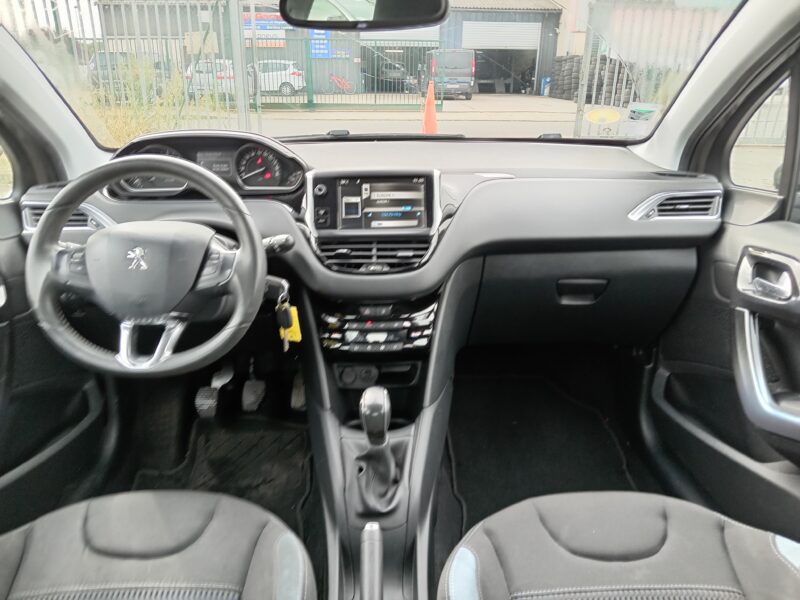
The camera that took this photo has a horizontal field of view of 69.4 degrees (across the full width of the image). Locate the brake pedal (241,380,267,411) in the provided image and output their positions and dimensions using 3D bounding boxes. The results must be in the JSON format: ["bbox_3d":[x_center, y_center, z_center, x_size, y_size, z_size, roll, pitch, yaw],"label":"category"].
[{"bbox_3d":[-0.347,0.228,1.380,0.057,0.078,0.035,-1,-14,-3],"label":"brake pedal"}]

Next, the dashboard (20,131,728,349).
[{"bbox_3d":[-0.031,-0.159,1.224,1.390,0.390,0.540,-1,21,-3],"label":"dashboard"}]

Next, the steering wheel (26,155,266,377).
[{"bbox_3d":[-0.371,-0.051,0.878,0.352,0.330,0.105,-1,-3,-3],"label":"steering wheel"}]

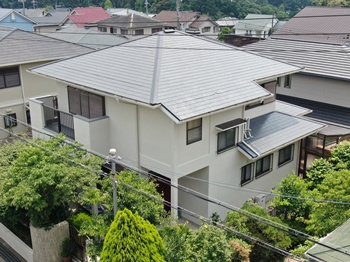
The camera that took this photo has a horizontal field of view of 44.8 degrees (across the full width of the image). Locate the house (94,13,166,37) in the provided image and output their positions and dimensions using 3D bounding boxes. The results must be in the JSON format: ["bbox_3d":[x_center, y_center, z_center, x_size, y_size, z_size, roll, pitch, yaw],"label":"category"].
[{"bbox_3d":[-8.701,-19.926,83.382,8.700,6.160,13.800,-14,23,-37],"label":"house"}]

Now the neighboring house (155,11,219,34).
[{"bbox_3d":[2.385,-19.042,80.043,8.550,6.466,11.400,-17,25,-42],"label":"neighboring house"}]

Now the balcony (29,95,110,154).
[{"bbox_3d":[-4.462,-0.233,17.760,0.938,1.574,4.790,-17,25,-42],"label":"balcony"}]

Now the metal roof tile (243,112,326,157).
[{"bbox_3d":[4.423,-0.125,18.772,6.365,0.871,1.809,-17,25,-42],"label":"metal roof tile"}]

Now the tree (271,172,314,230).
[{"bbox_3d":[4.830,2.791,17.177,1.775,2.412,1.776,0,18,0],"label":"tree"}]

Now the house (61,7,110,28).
[{"bbox_3d":[-16.497,-20.130,82.562,9.600,7.120,8.100,-17,25,-42],"label":"house"}]

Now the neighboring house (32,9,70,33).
[{"bbox_3d":[-24.511,-20.774,85.023,9.300,6.880,9.000,-7,19,-21],"label":"neighboring house"}]

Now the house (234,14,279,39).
[{"bbox_3d":[15.328,-17.925,77.055,6.300,6.094,6.930,-17,25,-42],"label":"house"}]

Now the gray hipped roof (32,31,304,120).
[{"bbox_3d":[0.056,-3.220,18.512,9.231,2.255,9.241,-17,25,-42],"label":"gray hipped roof"}]

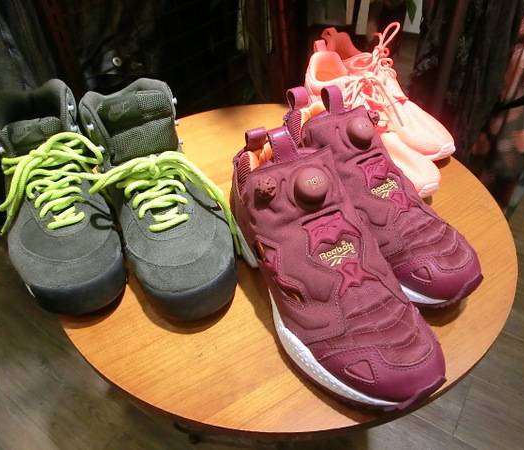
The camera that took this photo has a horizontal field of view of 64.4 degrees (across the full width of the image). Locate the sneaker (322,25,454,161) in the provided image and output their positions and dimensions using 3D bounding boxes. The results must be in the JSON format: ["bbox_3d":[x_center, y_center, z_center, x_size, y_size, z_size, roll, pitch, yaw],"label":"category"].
[{"bbox_3d":[0.186,-0.209,0.654,0.095,0.122,0.284,-21,46,-20],"label":"sneaker"}]

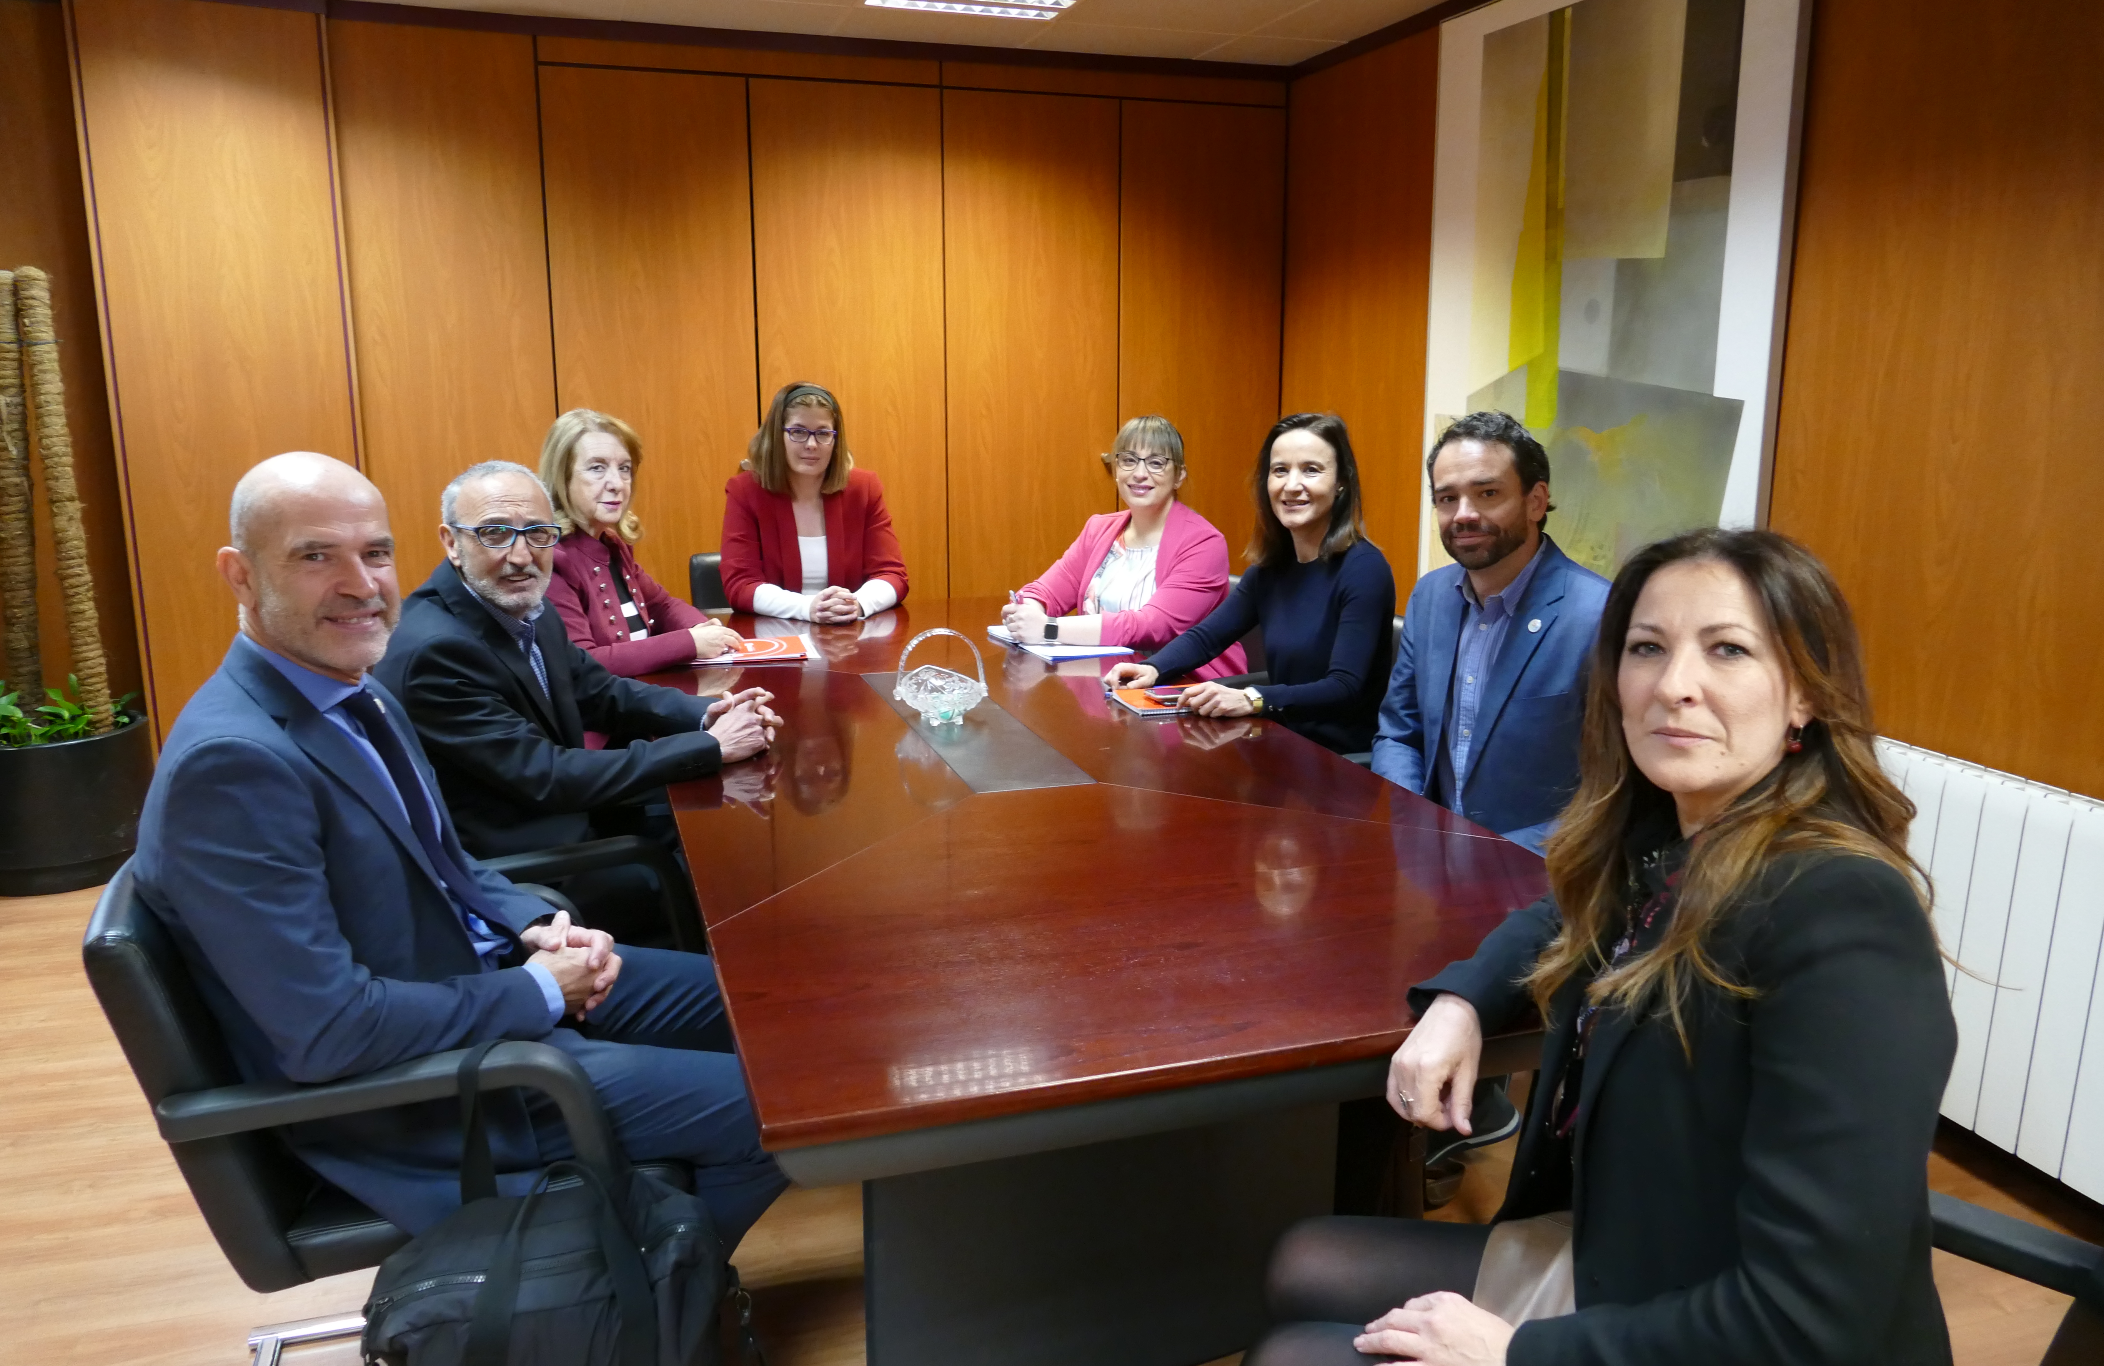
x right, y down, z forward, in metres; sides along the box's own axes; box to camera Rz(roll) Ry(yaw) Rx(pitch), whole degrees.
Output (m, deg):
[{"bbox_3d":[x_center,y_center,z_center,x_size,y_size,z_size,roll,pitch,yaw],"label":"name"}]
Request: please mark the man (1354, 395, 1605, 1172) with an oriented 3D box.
[{"bbox_3d":[0.672,0.236,2.327,0.550,1.320,0.720,11,16,41],"label":"man"}]

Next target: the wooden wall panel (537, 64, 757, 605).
[{"bbox_3d":[-1.220,-0.754,4.603,0.605,2.199,0.030,-4,13,-17],"label":"wooden wall panel"}]

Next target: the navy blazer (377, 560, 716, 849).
[{"bbox_3d":[-0.804,0.085,2.291,0.500,0.580,0.500,4,13,16],"label":"navy blazer"}]

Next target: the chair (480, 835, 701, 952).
[{"bbox_3d":[-0.888,0.457,2.367,0.620,0.860,0.580,-4,13,-17],"label":"chair"}]

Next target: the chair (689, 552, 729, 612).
[{"bbox_3d":[-0.720,0.070,4.160,0.580,0.860,0.620,-4,13,-17],"label":"chair"}]

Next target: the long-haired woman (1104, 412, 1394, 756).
[{"bbox_3d":[0.426,0.122,2.898,0.540,1.300,0.750,10,16,38],"label":"long-haired woman"}]

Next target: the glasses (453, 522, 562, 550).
[{"bbox_3d":[-0.840,-0.231,2.235,0.140,0.040,0.145,-9,15,-35],"label":"glasses"}]

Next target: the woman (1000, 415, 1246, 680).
[{"bbox_3d":[0.191,-0.002,3.536,0.580,1.270,0.750,9,15,35],"label":"woman"}]

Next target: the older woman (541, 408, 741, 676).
[{"bbox_3d":[-0.874,0.081,3.062,0.700,1.300,0.480,5,13,21],"label":"older woman"}]

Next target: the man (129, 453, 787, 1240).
[{"bbox_3d":[-0.680,0.380,1.709,0.770,1.290,0.570,1,12,4],"label":"man"}]

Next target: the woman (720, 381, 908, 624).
[{"bbox_3d":[-0.651,-0.140,3.997,0.520,1.340,0.720,-3,13,-13],"label":"woman"}]

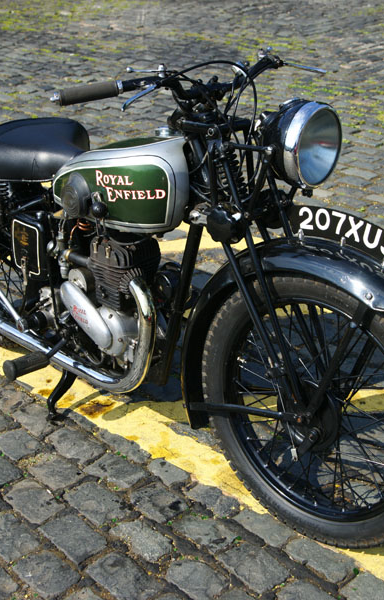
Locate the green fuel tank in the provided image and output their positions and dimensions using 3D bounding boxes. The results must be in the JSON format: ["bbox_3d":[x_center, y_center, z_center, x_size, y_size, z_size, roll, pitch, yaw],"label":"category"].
[{"bbox_3d":[-0.144,-0.311,2.167,0.280,0.245,0.530,-22,32,-39],"label":"green fuel tank"}]

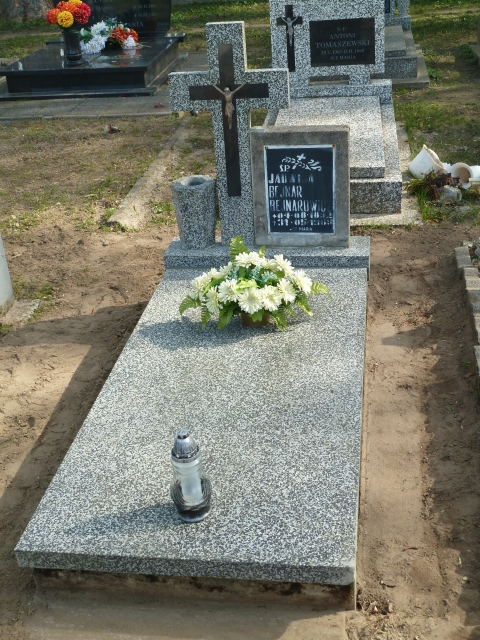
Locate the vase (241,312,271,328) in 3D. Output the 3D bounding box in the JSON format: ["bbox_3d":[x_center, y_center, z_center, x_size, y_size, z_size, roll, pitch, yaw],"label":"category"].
[{"bbox_3d":[0.062,-0.034,3.151,0.118,0.090,0.118,1,29,10],"label":"vase"}]

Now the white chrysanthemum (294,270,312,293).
[{"bbox_3d":[0.238,-0.142,3.076,0.048,0.095,0.095,-26,5,47],"label":"white chrysanthemum"}]

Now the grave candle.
[{"bbox_3d":[-0.131,0.407,2.155,0.109,0.277,0.109,1,28,9],"label":"grave candle"}]

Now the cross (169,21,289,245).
[{"bbox_3d":[-0.029,-0.776,3.508,0.495,0.959,0.062,1,28,9],"label":"cross"}]

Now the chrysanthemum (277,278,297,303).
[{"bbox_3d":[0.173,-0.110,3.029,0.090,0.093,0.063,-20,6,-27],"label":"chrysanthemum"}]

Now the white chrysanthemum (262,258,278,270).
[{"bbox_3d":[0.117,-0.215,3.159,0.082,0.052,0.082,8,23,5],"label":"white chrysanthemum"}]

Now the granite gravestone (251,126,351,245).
[{"bbox_3d":[0.270,-0.581,3.607,0.419,0.519,0.085,0,24,9],"label":"granite gravestone"}]

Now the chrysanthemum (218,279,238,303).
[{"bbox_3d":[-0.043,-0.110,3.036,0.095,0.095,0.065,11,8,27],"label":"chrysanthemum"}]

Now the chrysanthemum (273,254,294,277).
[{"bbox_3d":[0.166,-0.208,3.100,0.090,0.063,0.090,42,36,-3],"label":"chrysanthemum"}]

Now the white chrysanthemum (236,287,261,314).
[{"bbox_3d":[0.036,-0.072,3.015,0.098,0.100,0.048,3,3,13],"label":"white chrysanthemum"}]

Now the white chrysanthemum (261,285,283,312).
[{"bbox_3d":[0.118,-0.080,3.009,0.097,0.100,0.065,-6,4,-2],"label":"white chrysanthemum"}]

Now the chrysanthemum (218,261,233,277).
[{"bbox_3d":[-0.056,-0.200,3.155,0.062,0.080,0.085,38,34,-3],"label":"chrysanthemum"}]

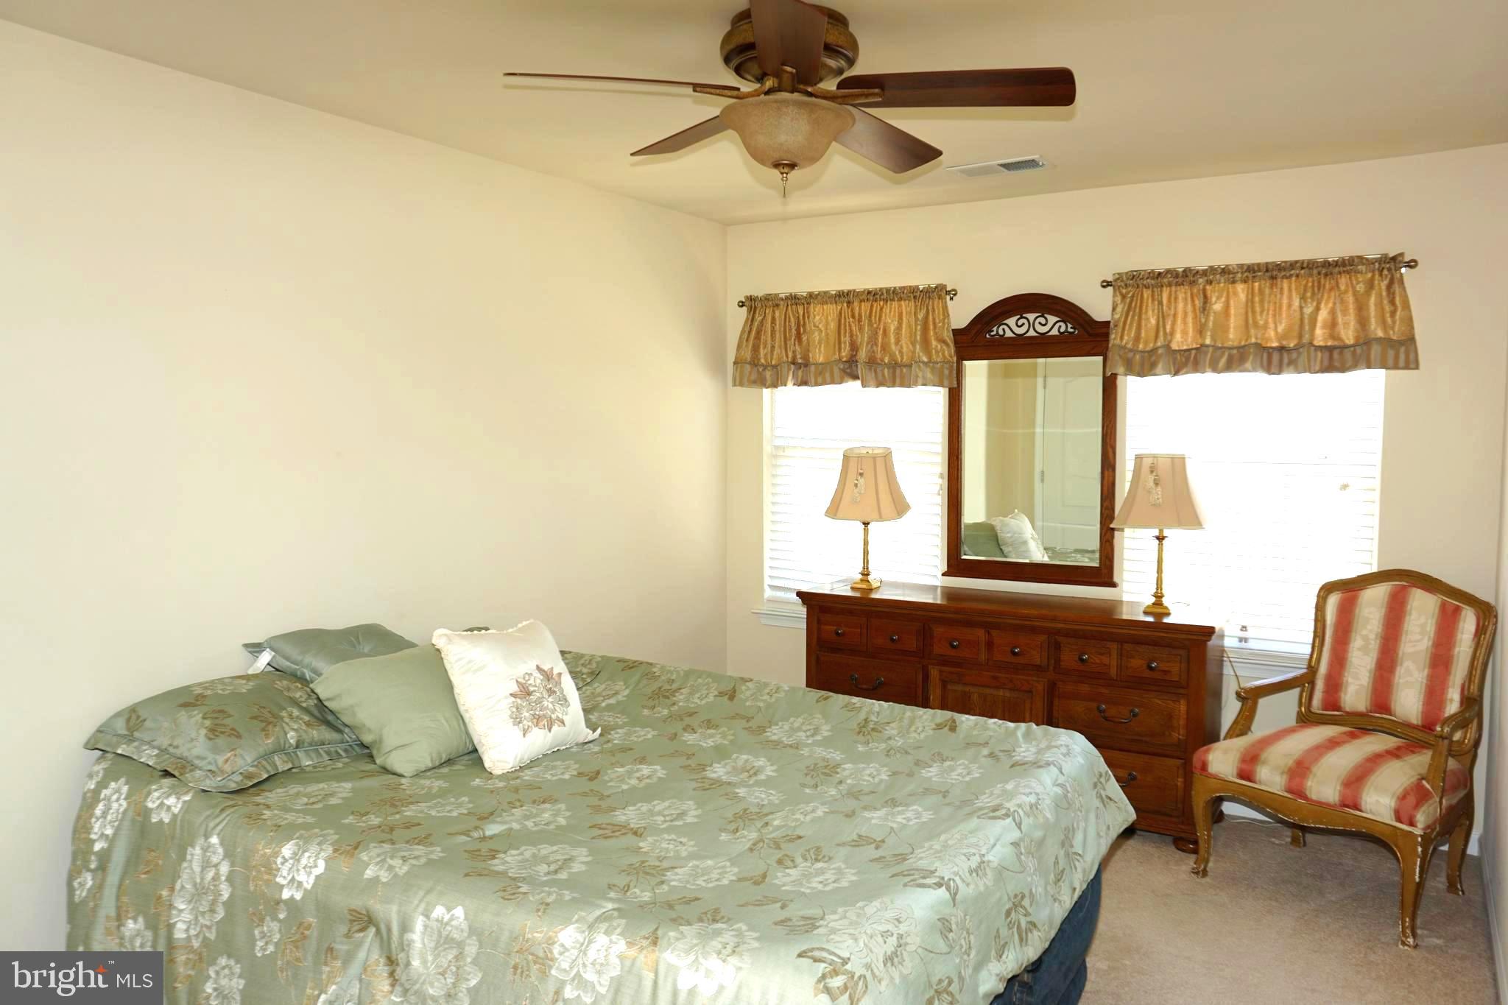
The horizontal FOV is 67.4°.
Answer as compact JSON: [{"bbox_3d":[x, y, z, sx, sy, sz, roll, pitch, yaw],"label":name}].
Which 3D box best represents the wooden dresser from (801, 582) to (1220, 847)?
[{"bbox_3d":[0.988,0.794,4.481,1.610,0.818,0.450,2,5,30],"label":"wooden dresser"}]

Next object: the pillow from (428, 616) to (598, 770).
[{"bbox_3d":[-0.624,0.497,2.991,0.140,0.400,0.390,-44,-21,25],"label":"pillow"}]

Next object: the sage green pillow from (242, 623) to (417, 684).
[{"bbox_3d":[-1.073,0.436,3.150,0.440,0.140,0.450,17,12,28],"label":"sage green pillow"}]

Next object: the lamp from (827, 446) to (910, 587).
[{"bbox_3d":[0.473,0.064,4.781,0.360,0.600,0.360,2,5,30],"label":"lamp"}]

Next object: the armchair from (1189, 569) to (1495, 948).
[{"bbox_3d":[1.940,0.750,3.688,0.700,1.017,0.720,-3,5,-38],"label":"armchair"}]

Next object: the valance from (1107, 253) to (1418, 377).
[{"bbox_3d":[1.825,-0.667,4.144,1.058,0.405,0.095,2,5,30],"label":"valance"}]

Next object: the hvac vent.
[{"bbox_3d":[0.879,-1.205,4.104,0.350,0.020,0.170,2,5,30],"label":"hvac vent"}]

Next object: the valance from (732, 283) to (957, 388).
[{"bbox_3d":[0.375,-0.722,4.984,1.065,0.415,0.095,2,5,30],"label":"valance"}]

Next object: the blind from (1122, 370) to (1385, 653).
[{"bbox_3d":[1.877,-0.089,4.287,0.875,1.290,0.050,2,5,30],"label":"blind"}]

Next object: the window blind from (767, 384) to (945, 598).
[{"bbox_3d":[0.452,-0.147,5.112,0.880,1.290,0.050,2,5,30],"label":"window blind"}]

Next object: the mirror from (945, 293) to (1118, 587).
[{"bbox_3d":[1.135,-0.262,4.622,0.715,1.162,0.055,2,5,30],"label":"mirror"}]

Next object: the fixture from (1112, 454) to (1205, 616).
[{"bbox_3d":[1.503,0.110,4.194,0.350,0.590,0.350,2,5,30],"label":"fixture"}]

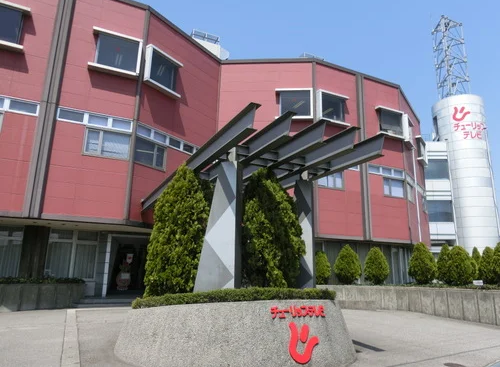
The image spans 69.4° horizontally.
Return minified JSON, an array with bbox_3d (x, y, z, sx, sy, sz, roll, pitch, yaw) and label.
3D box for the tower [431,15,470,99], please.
[{"bbox_3d":[17.674,-10.797,31.764,2.377,8.069,1.915,-6,-15,31],"label":"tower"}]

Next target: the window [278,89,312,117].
[{"bbox_3d":[2.323,-4.110,18.980,1.965,1.731,0.305,0,-13,4],"label":"window"}]

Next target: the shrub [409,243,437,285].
[{"bbox_3d":[7.947,3.703,16.638,1.313,1.951,1.313,-5,-15,25],"label":"shrub"}]

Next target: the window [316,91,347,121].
[{"bbox_3d":[4.040,-3.579,17.349,1.740,1.482,0.337,7,-14,-25],"label":"window"}]

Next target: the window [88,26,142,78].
[{"bbox_3d":[-4.877,-4.714,13.210,1.691,1.523,0.337,7,-14,-23],"label":"window"}]

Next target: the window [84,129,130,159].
[{"bbox_3d":[-5.539,-1.508,14.061,1.670,1.130,0.120,8,-15,-25],"label":"window"}]

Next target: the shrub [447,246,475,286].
[{"bbox_3d":[8.137,3.199,13.994,0.980,1.534,0.980,-6,-15,29],"label":"shrub"}]

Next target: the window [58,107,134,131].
[{"bbox_3d":[-5.379,-2.237,12.649,2.425,0.495,0.139,7,-14,-23],"label":"window"}]

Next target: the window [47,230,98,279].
[{"bbox_3d":[-7.701,3.123,15.756,1.951,2.074,0.120,8,-15,-25],"label":"window"}]

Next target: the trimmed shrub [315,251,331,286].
[{"bbox_3d":[3.289,3.980,16.967,1.034,1.593,1.034,-1,-13,11],"label":"trimmed shrub"}]

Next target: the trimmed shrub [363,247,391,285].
[{"bbox_3d":[5.992,3.906,16.999,1.200,1.783,1.200,-3,-14,19],"label":"trimmed shrub"}]

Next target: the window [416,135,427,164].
[{"bbox_3d":[12.506,-2.238,26.163,0.305,1.660,1.914,-8,-16,33],"label":"window"}]

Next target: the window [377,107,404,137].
[{"bbox_3d":[7.358,-3.104,18.867,1.659,1.512,0.337,7,-14,-25],"label":"window"}]

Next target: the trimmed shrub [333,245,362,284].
[{"bbox_3d":[4.624,3.849,17.005,1.319,1.913,1.319,-2,-14,15],"label":"trimmed shrub"}]

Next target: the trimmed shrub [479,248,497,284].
[{"bbox_3d":[9.190,3.185,13.944,0.870,1.461,0.870,-7,-15,32],"label":"trimmed shrub"}]

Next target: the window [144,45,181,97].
[{"bbox_3d":[-3.801,-4.909,16.126,0.305,1.680,1.894,-8,-16,33],"label":"window"}]

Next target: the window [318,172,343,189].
[{"bbox_3d":[4.166,-0.253,18.568,1.619,1.100,0.120,8,-15,-25],"label":"window"}]

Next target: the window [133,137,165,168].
[{"bbox_3d":[-3.741,-1.128,13.675,0.139,1.049,1.534,-7,-15,33],"label":"window"}]

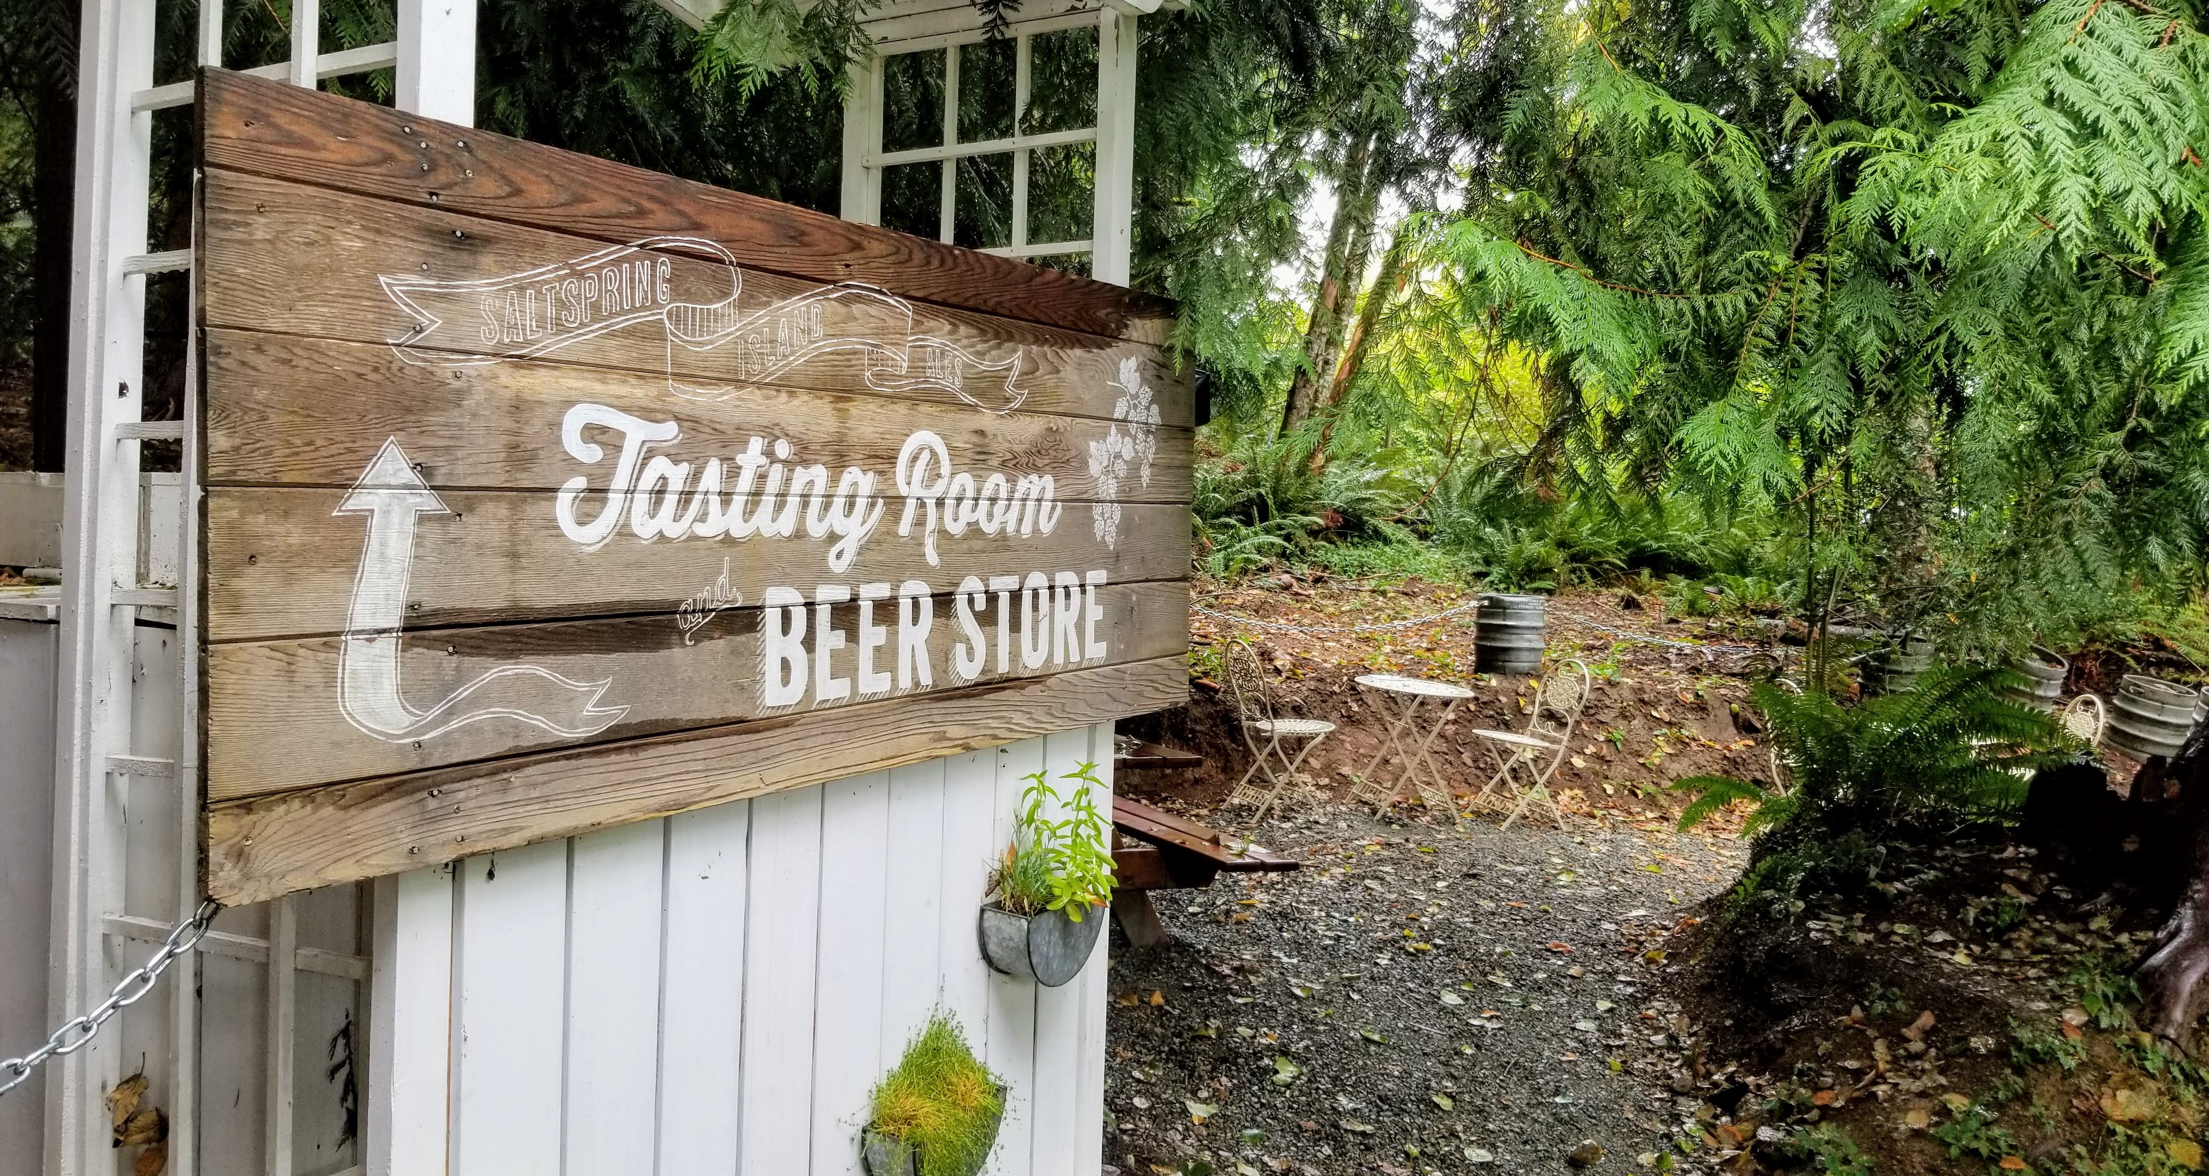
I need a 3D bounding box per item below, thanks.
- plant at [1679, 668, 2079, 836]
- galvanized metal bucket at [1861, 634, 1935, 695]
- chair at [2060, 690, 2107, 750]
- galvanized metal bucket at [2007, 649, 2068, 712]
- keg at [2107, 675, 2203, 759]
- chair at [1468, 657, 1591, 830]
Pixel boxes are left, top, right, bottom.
[{"bbox_3d":[2.728,0.568,5.900,1.220,0.600,1.050,2,2,25],"label":"plant"},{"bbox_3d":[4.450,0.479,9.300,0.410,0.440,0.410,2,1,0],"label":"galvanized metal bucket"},{"bbox_3d":[5.107,1.025,9.000,0.490,0.920,0.410,1,2,-9],"label":"chair"},{"bbox_3d":[5.272,0.548,9.500,0.390,0.400,0.390,21,17,29],"label":"galvanized metal bucket"},{"bbox_3d":[5.930,0.767,9.400,0.410,0.440,0.410,13,12,30],"label":"keg"},{"bbox_3d":[2.231,0.810,8.700,0.500,0.880,0.410,1,1,-19],"label":"chair"}]

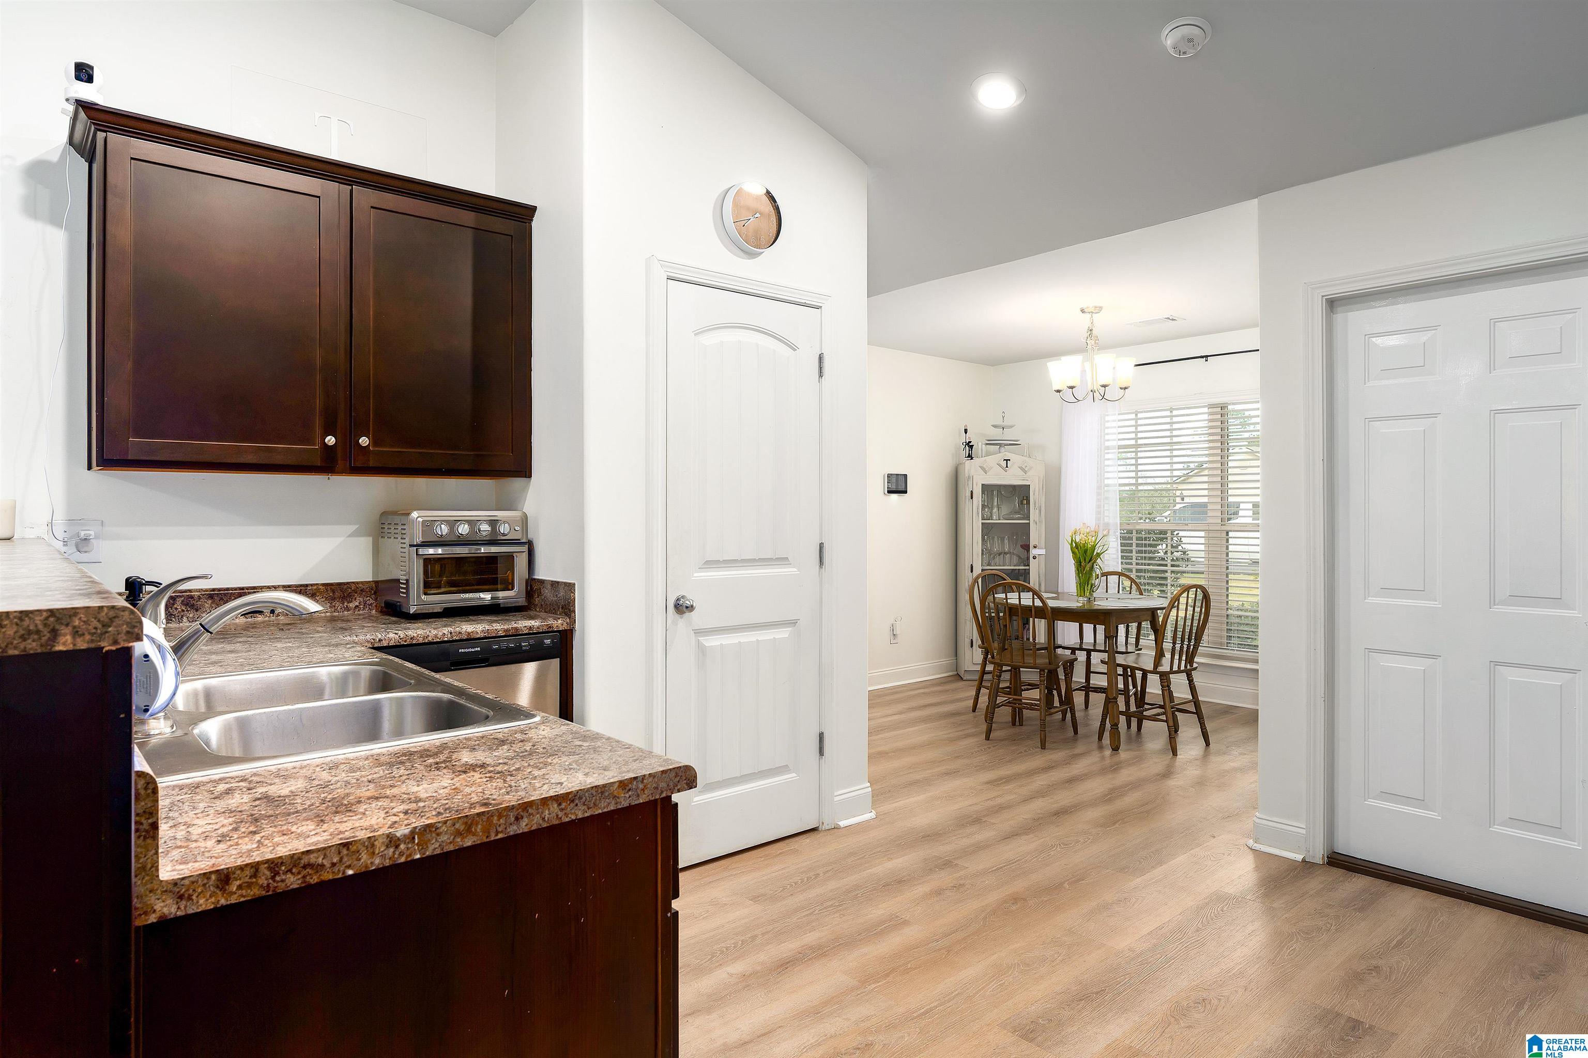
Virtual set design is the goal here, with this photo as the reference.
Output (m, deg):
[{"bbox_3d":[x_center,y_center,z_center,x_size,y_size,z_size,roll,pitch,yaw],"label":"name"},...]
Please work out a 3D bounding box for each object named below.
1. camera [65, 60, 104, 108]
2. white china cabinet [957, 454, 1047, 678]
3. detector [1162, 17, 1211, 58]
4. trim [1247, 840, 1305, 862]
[{"bbox_3d":[-1.826,-1.152,2.271,0.077,0.113,0.077,-1,1,-40],"label":"camera"},{"bbox_3d":[1.608,0.289,6.859,0.600,1.720,0.400,0,1,4],"label":"white china cabinet"},{"bbox_3d":[1.152,-1.436,2.595,0.140,0.045,0.140,20,-12,-39],"label":"detector"},{"bbox_3d":[1.754,1.177,3.214,0.018,0.018,0.195,-1,1,-40],"label":"trim"}]

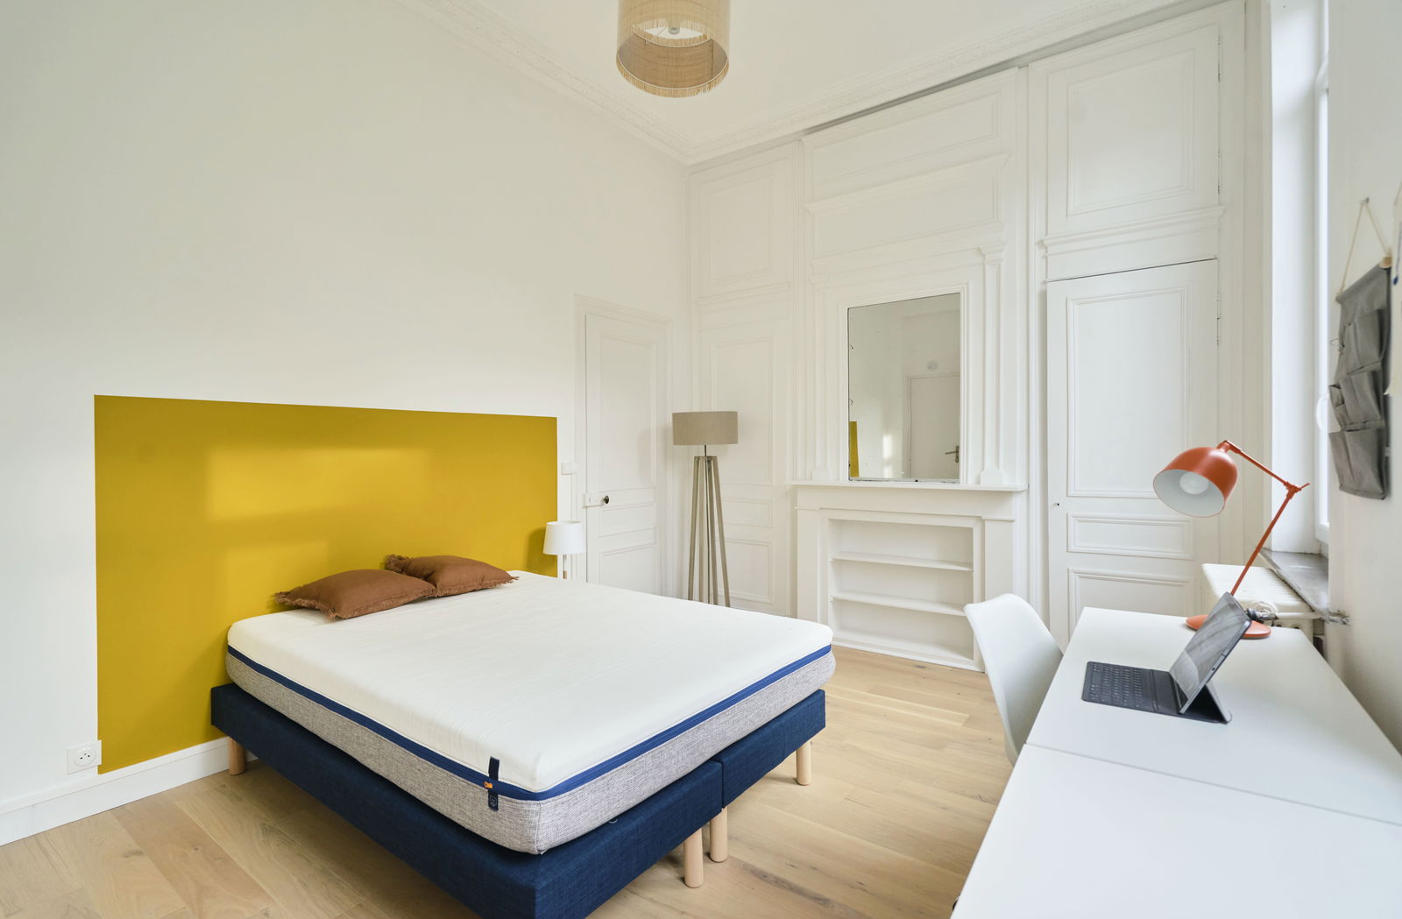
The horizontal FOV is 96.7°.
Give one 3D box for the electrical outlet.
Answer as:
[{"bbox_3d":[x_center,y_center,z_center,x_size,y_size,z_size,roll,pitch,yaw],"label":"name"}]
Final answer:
[{"bbox_3d":[-2.149,1.042,2.175,0.014,0.085,0.084,-1,0,38],"label":"electrical outlet"}]

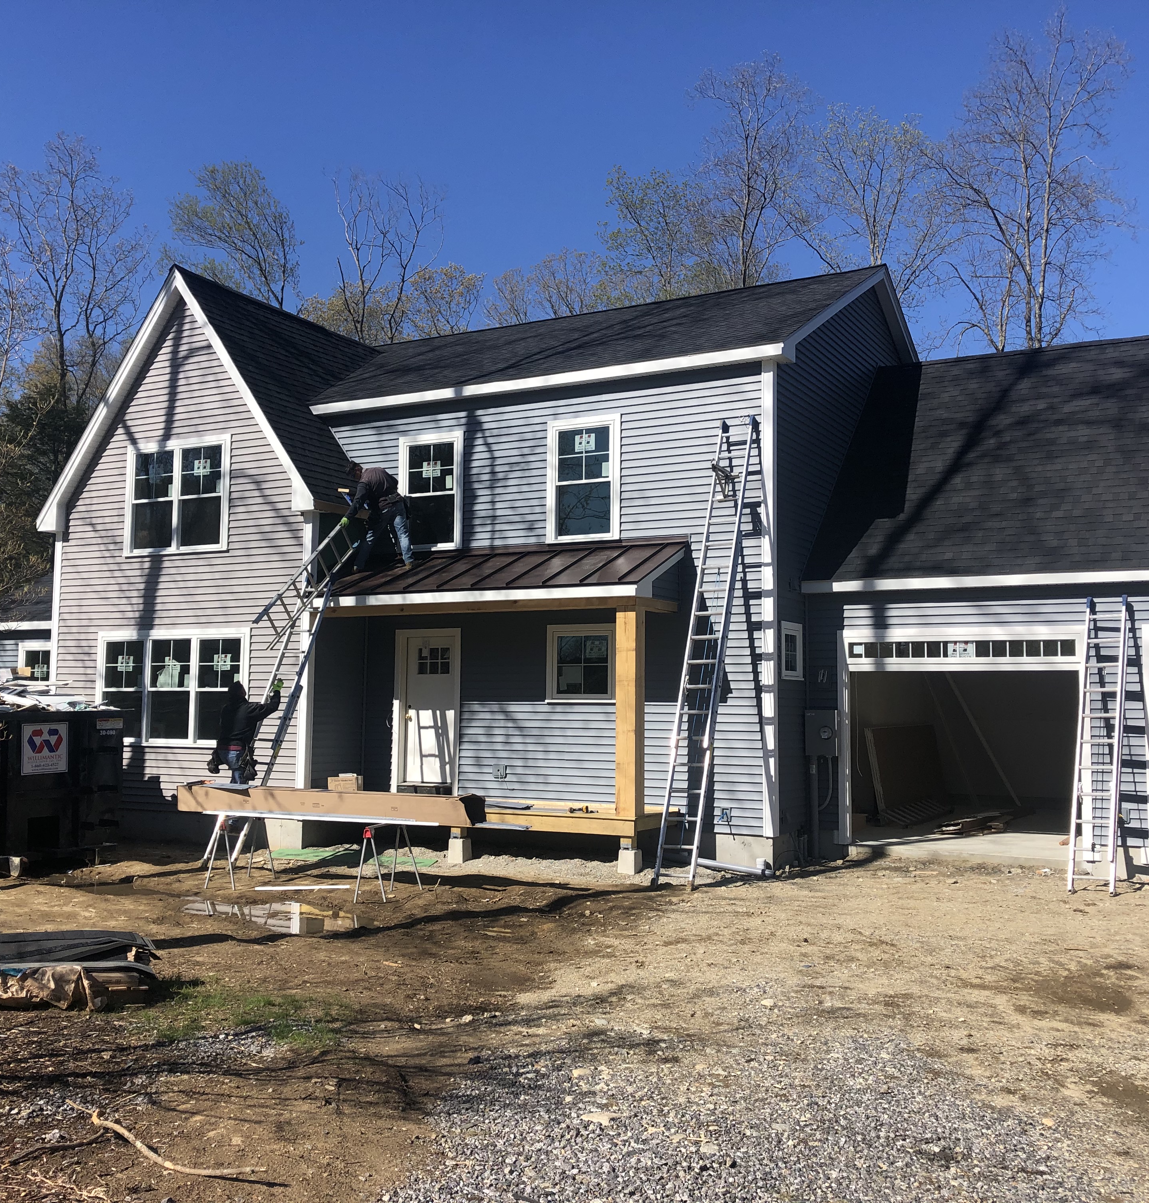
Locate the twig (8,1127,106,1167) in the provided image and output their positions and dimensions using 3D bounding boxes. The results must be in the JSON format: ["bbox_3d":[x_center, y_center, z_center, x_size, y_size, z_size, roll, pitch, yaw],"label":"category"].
[{"bbox_3d":[-1.953,2.050,4.896,0.085,0.060,0.426,-4,-7,42],"label":"twig"}]

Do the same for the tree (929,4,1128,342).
[{"bbox_3d":[13.653,-6.273,38.340,6.000,23.564,6.000,-1,-5,20],"label":"tree"}]

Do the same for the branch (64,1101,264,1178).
[{"bbox_3d":[-1.675,2.030,4.945,1.417,0.100,0.224,-4,-7,41],"label":"branch"}]

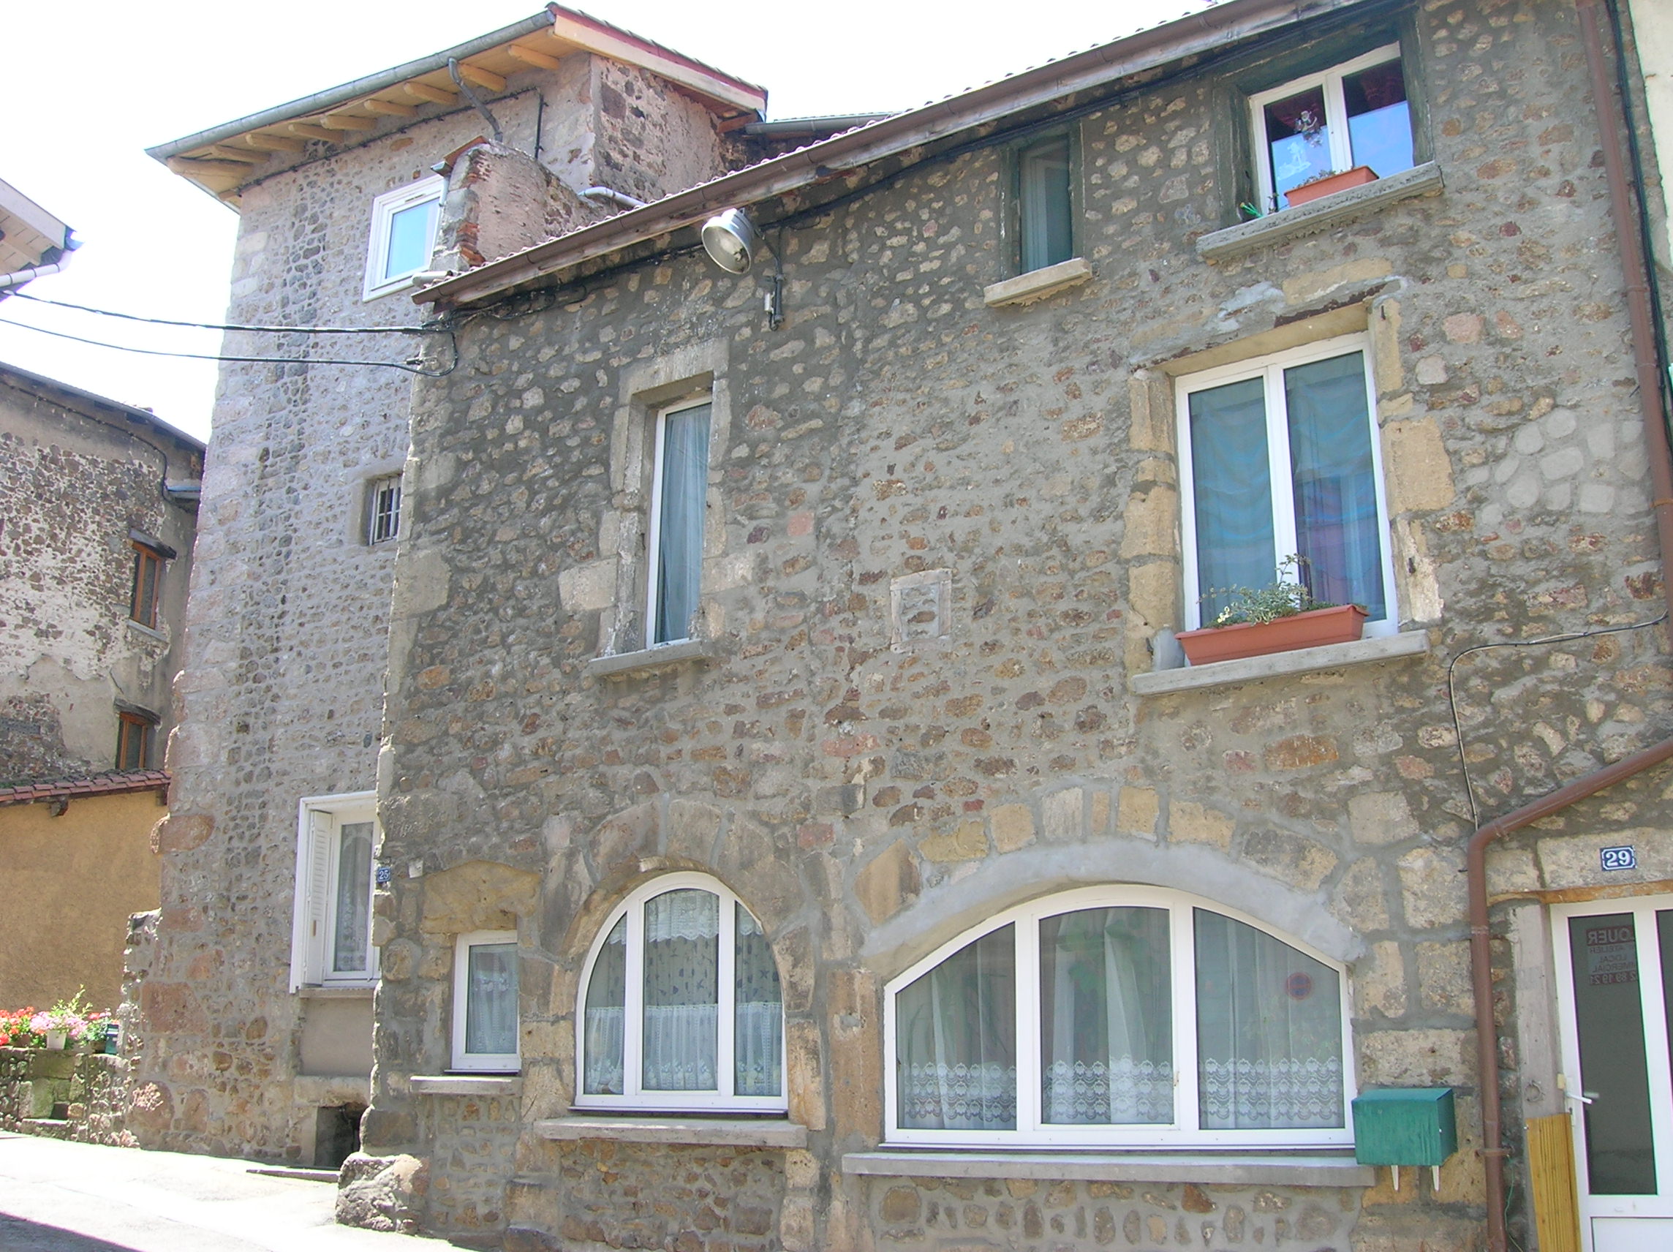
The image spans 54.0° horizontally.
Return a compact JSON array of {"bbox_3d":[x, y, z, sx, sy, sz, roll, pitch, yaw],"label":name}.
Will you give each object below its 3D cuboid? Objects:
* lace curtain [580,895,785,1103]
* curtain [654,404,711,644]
[{"bbox_3d":[-1.096,2.560,11.503,1.800,1.380,0.080,-11,-20,33],"label":"lace curtain"},{"bbox_3d":[-1.053,-0.789,12.694,0.720,1.820,0.070,-11,-20,33],"label":"curtain"}]

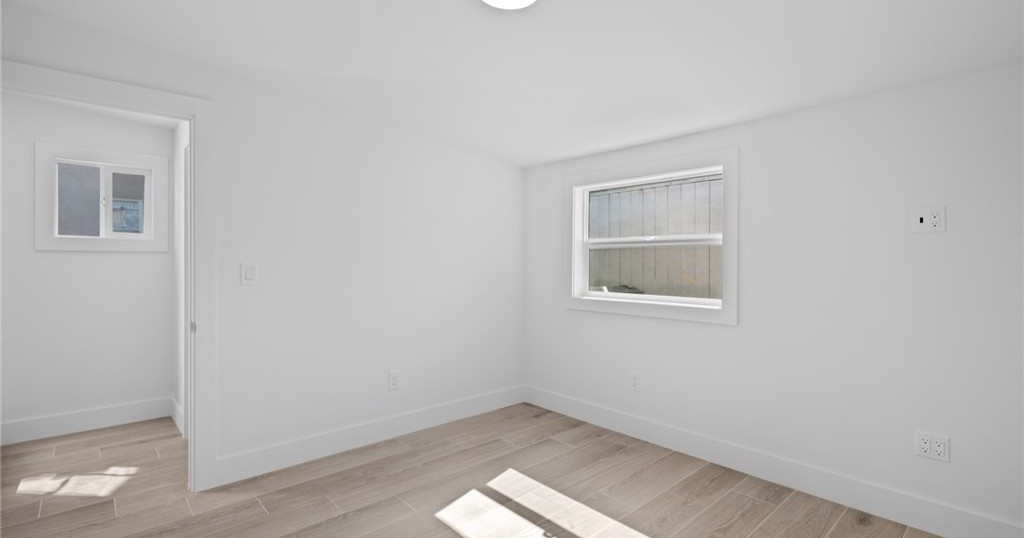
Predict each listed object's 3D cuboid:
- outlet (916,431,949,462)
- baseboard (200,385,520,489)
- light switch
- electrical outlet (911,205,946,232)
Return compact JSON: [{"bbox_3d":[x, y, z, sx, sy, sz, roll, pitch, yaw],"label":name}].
[{"bbox_3d":[1.891,0.796,2.042,0.010,0.117,0.114,0,1,-42],"label":"outlet"},{"bbox_3d":[-0.786,1.103,3.220,2.392,0.152,0.015,0,1,-42],"label":"baseboard"},{"bbox_3d":[-1.490,0.031,2.579,0.076,0.118,0.010,0,1,-42],"label":"light switch"},{"bbox_3d":[1.878,-0.221,2.050,0.010,0.116,0.114,0,1,-42],"label":"electrical outlet"}]

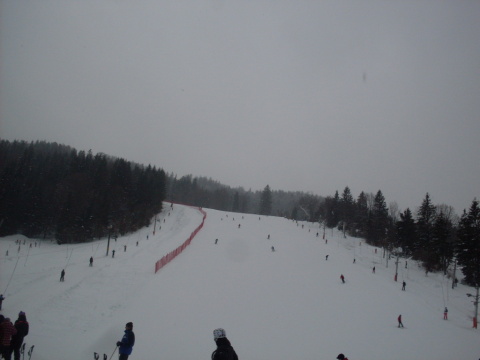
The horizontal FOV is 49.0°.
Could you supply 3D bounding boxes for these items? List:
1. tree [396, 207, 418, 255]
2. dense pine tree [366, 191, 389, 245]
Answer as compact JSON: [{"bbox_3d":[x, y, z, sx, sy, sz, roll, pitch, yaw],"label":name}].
[{"bbox_3d":[44.870,14.150,142.000,5.280,12.940,5.280,1,-9,0],"label":"tree"},{"bbox_3d":[46.970,13.150,180.000,7.370,19.130,7.370,1,-9,0],"label":"dense pine tree"}]

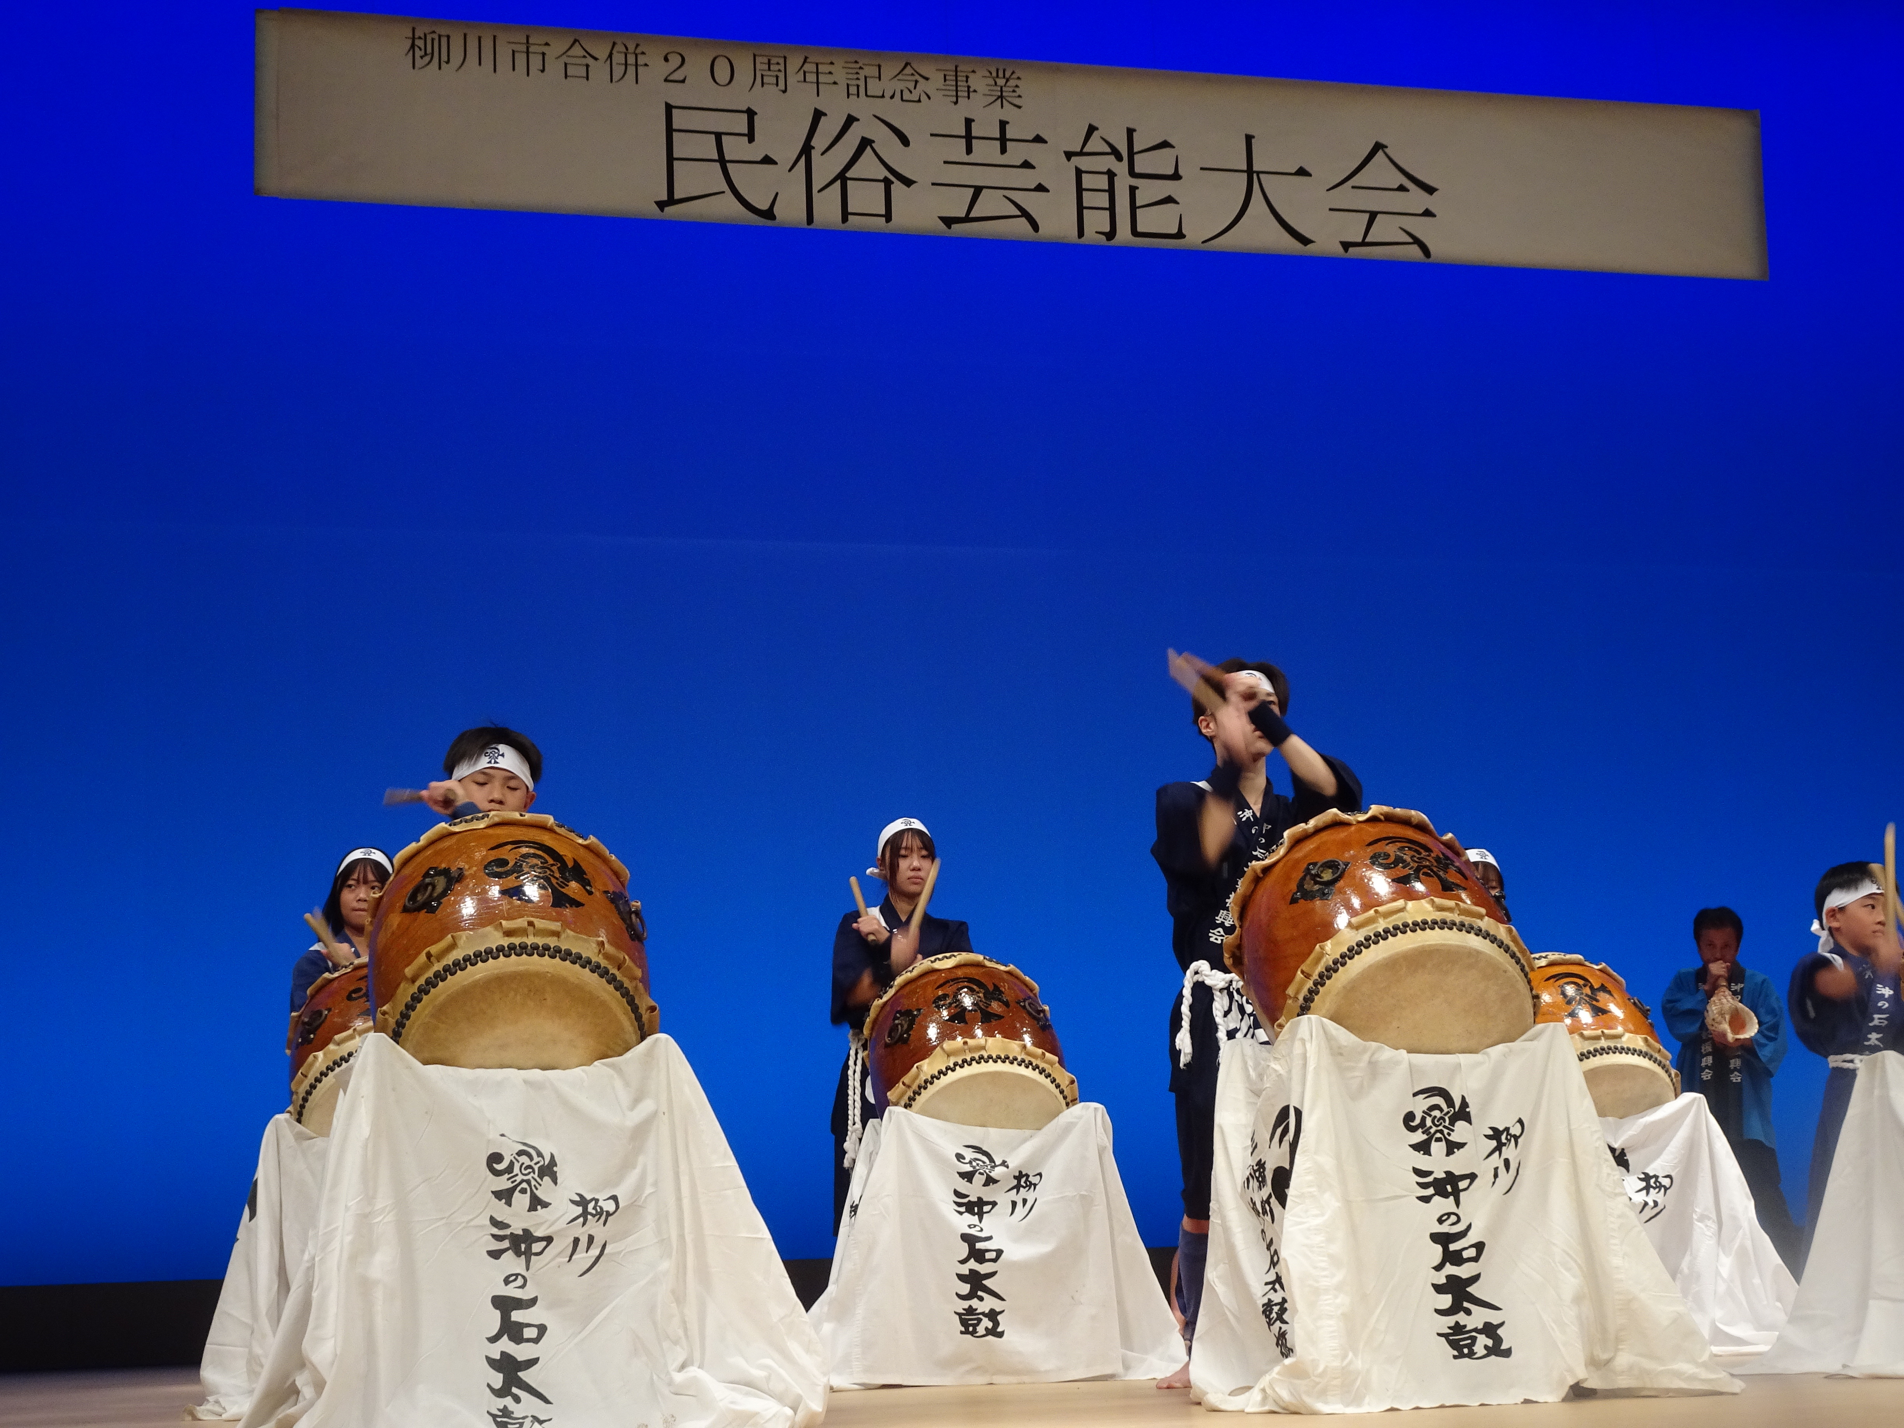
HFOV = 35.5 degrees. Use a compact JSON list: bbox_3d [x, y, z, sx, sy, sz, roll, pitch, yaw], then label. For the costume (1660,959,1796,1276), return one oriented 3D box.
[{"bbox_3d":[3.024,1.616,11.603,0.510,1.280,0.360,-4,-11,10],"label":"costume"}]

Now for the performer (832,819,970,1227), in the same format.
[{"bbox_3d":[-0.136,1.094,8.629,0.470,1.610,0.450,0,-11,-10],"label":"performer"}]

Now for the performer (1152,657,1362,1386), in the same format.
[{"bbox_3d":[0.668,0.668,6.587,0.530,1.620,0.520,1,-11,-16],"label":"performer"}]

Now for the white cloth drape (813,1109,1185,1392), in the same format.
[{"bbox_3d":[0.102,1.424,8.025,0.860,0.720,0.800,0,-11,-12],"label":"white cloth drape"}]

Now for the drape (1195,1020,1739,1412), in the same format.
[{"bbox_3d":[0.969,0.960,5.766,0.860,0.720,0.780,0,-11,-13],"label":"drape"}]

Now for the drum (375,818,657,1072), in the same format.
[{"bbox_3d":[-0.870,0.529,5.891,0.550,0.550,0.550,0,29,-12],"label":"drum"}]

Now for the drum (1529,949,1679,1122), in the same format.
[{"bbox_3d":[1.827,1.049,8.797,0.550,0.550,0.550,0,29,-12],"label":"drum"}]

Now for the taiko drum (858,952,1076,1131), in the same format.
[{"bbox_3d":[0.043,0.999,8.157,0.550,0.550,0.550,0,29,-12],"label":"taiko drum"}]

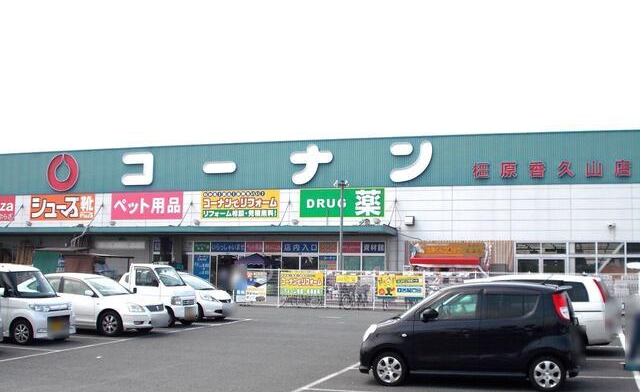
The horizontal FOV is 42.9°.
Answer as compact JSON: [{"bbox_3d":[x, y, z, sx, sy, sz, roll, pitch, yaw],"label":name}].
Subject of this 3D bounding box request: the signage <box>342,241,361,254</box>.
[{"bbox_3d":[1.539,2.573,40.373,1.057,0.580,0.080,-1,-5,18],"label":"signage"}]

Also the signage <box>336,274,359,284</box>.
[{"bbox_3d":[1.038,3.208,31.141,0.854,0.276,0.030,-1,-5,19],"label":"signage"}]

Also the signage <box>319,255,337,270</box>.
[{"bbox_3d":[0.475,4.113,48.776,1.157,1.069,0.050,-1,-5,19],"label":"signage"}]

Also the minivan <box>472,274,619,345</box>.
[{"bbox_3d":[3.877,2.463,17.218,4.600,1.630,1.720,-1,-5,19],"label":"minivan"}]

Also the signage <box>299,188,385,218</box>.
[{"bbox_3d":[1.320,0.443,49.304,5.423,1.762,0.150,-1,-5,19],"label":"signage"}]

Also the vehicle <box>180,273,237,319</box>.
[{"bbox_3d":[-4.557,3.211,26.527,3.950,1.525,1.695,-1,-5,20],"label":"vehicle"}]

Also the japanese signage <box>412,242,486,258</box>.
[{"bbox_3d":[5.787,2.421,36.212,3.204,0.702,0.120,-1,-5,18],"label":"japanese signage"}]

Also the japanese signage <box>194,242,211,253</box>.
[{"bbox_3d":[-7.489,3.267,51.850,1.115,0.643,0.040,-1,-5,17],"label":"japanese signage"}]

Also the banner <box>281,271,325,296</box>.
[{"bbox_3d":[-0.701,3.537,32.790,1.858,0.998,0.040,-1,-5,17],"label":"banner"}]

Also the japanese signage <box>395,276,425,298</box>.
[{"bbox_3d":[3.491,3.523,31.463,1.127,0.838,0.050,-1,-5,18],"label":"japanese signage"}]

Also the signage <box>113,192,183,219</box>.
[{"bbox_3d":[-9.349,0.545,43.986,4.416,1.528,0.100,-1,-5,18],"label":"signage"}]

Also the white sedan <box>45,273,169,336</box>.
[{"bbox_3d":[-6.104,2.798,21.091,4.600,1.470,1.695,-1,-5,19],"label":"white sedan"}]

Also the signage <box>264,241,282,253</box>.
[{"bbox_3d":[-2.897,3.162,50.001,1.129,0.659,0.050,-1,-5,19],"label":"signage"}]

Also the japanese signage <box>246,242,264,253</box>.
[{"bbox_3d":[-4.050,3.201,50.803,1.158,0.630,0.040,-1,-5,17],"label":"japanese signage"}]

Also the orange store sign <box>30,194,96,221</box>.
[{"bbox_3d":[-14.444,0.672,45.638,4.275,1.496,0.100,-1,-5,18],"label":"orange store sign"}]

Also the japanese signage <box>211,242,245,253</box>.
[{"bbox_3d":[-4.789,2.683,42.429,1.936,0.567,0.080,-1,-5,18],"label":"japanese signage"}]

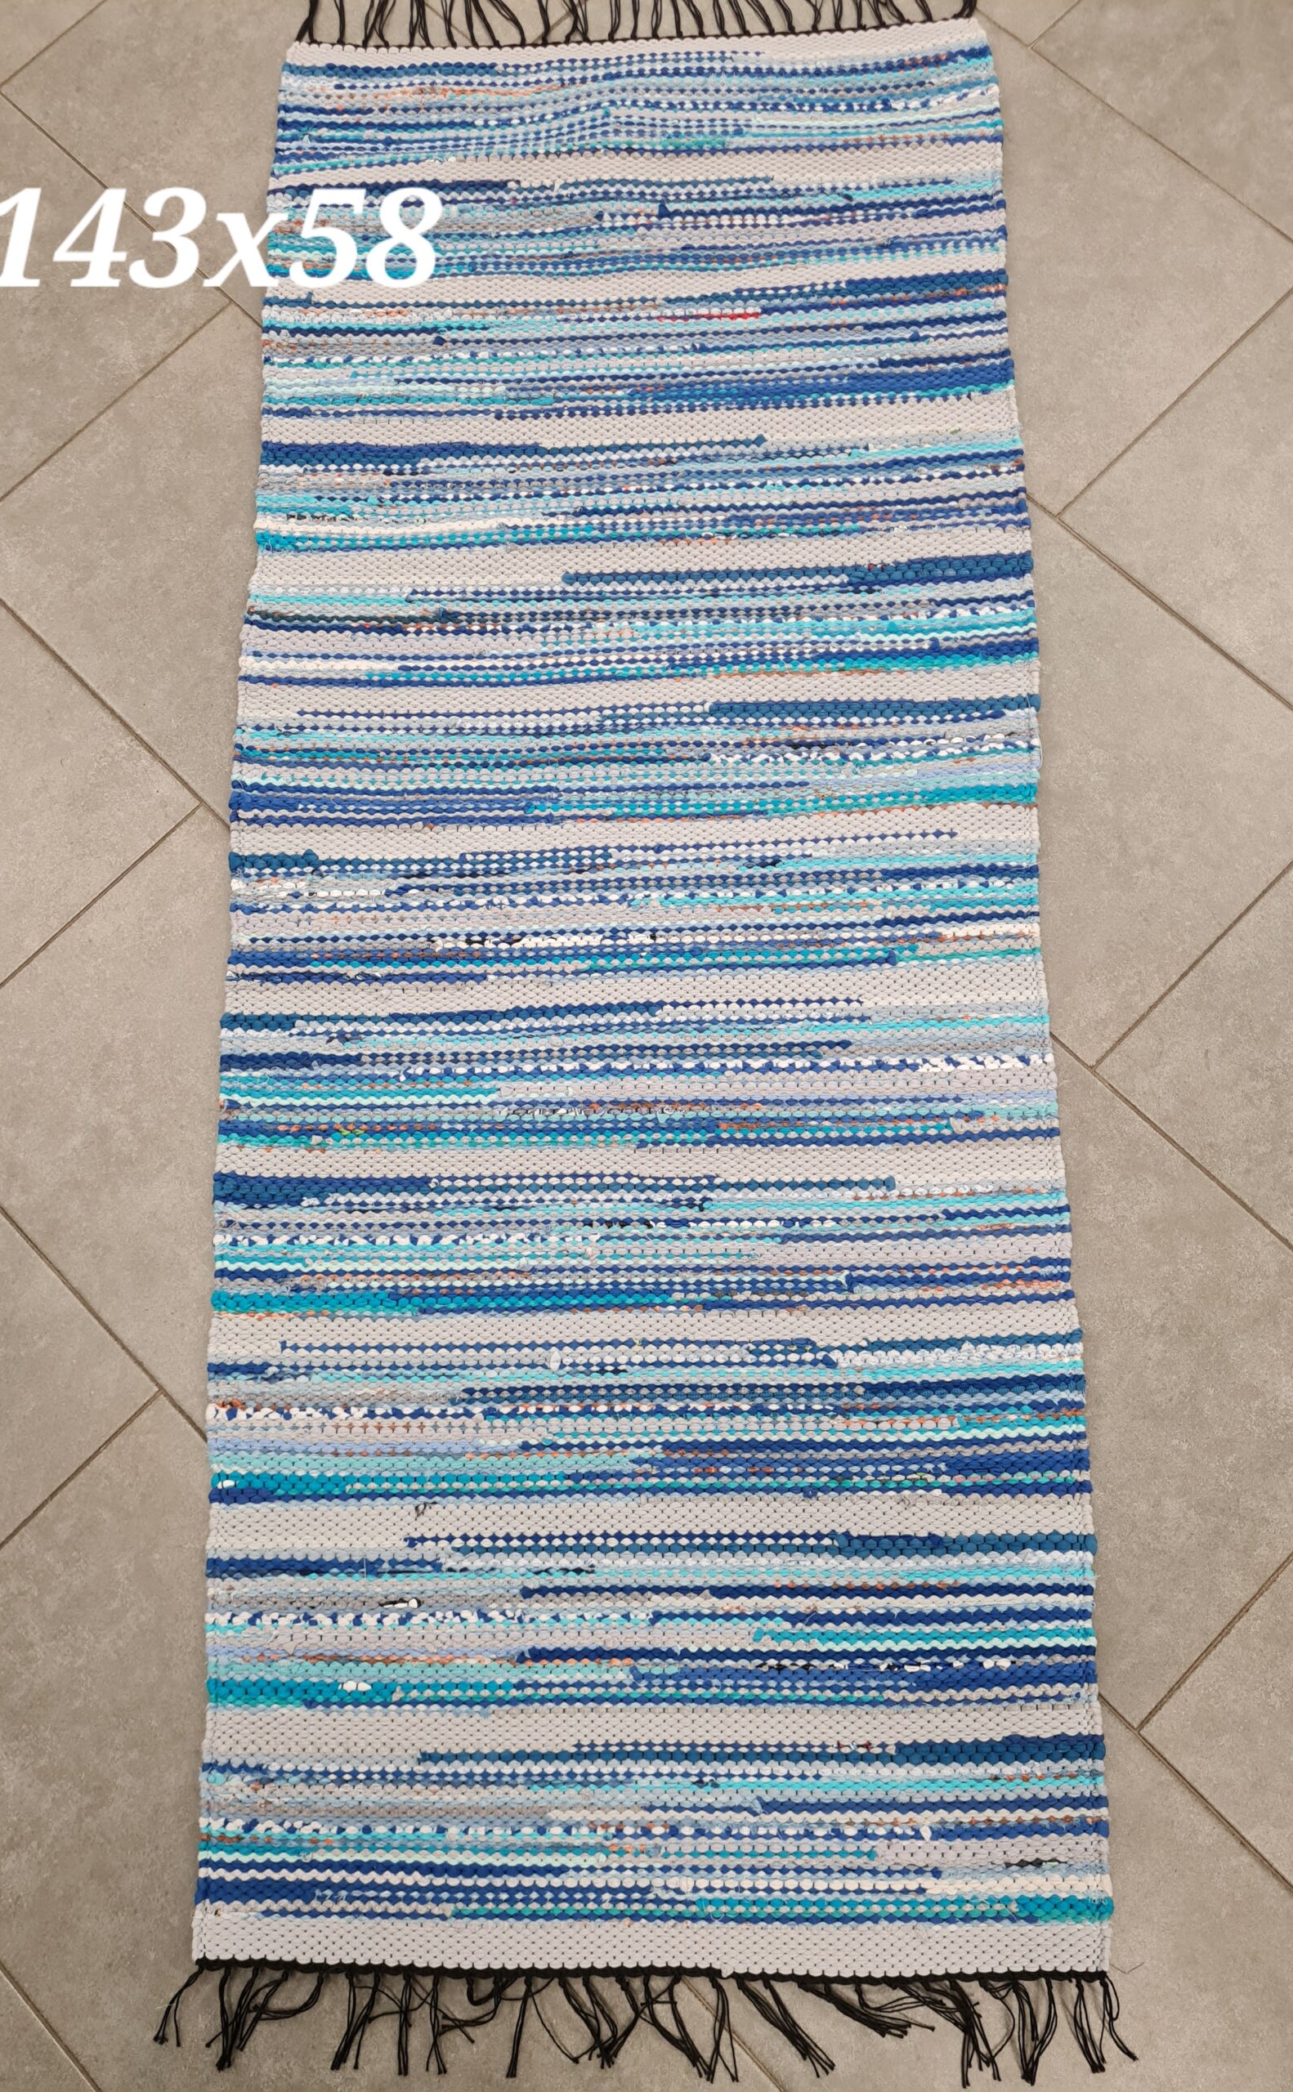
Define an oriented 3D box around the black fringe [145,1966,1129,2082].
[{"bbox_3d":[-0.005,0.595,0.953,0.594,0.012,0.063,-1,77,3],"label":"black fringe"}]

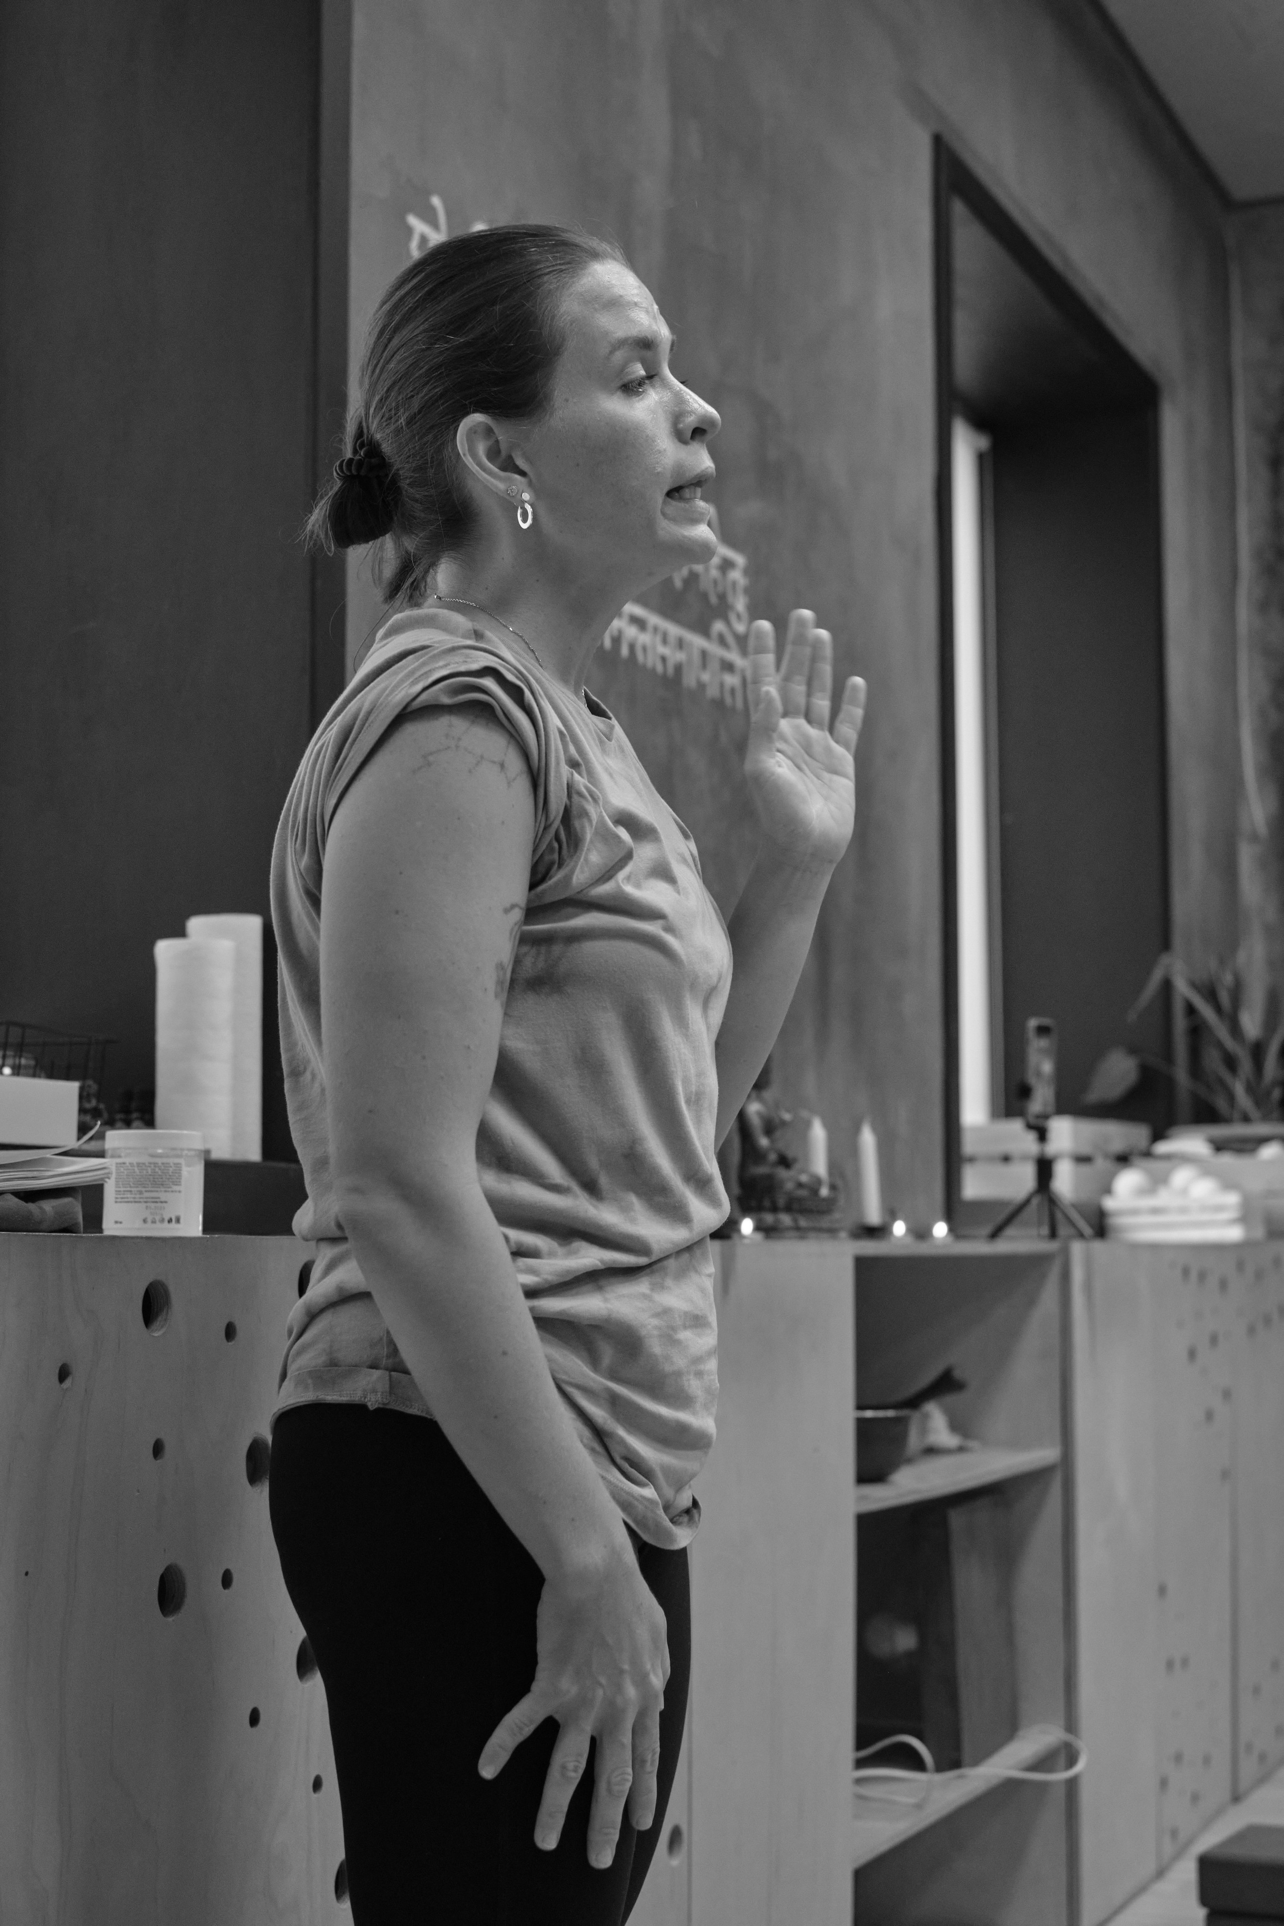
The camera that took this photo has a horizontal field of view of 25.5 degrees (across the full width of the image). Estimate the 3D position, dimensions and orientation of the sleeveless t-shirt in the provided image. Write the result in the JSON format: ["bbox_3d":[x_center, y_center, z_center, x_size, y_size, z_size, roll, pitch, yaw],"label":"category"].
[{"bbox_3d":[-0.093,0.073,1.840,0.285,0.610,0.410,-1,-6,10],"label":"sleeveless t-shirt"}]

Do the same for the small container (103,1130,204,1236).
[{"bbox_3d":[-0.338,0.152,1.960,0.069,0.073,0.069,1,-6,-6],"label":"small container"}]

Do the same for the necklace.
[{"bbox_3d":[-0.082,-0.200,1.860,0.115,0.085,0.125,-1,-6,10],"label":"necklace"}]

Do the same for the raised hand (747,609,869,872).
[{"bbox_3d":[0.112,-0.155,1.960,0.078,0.178,0.050,0,-6,-25],"label":"raised hand"}]

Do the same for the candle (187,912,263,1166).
[{"bbox_3d":[-0.407,0.075,2.760,0.073,0.248,0.073,1,-6,-6],"label":"candle"}]

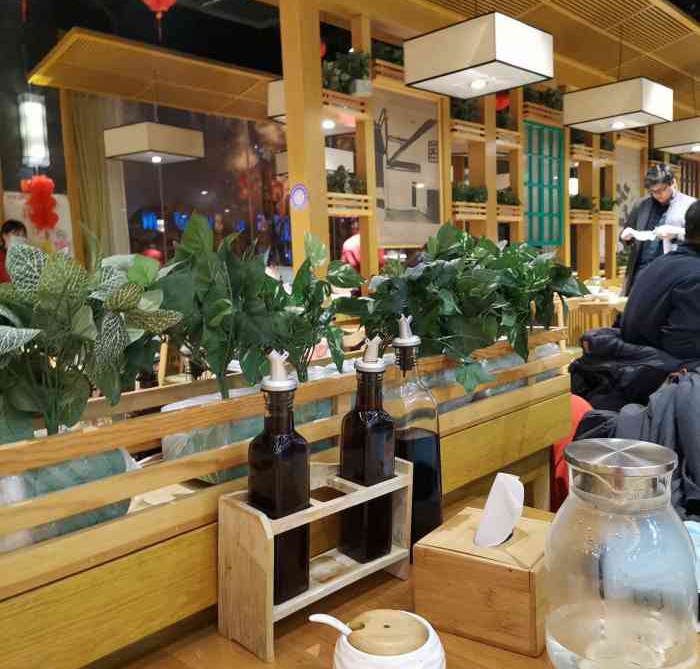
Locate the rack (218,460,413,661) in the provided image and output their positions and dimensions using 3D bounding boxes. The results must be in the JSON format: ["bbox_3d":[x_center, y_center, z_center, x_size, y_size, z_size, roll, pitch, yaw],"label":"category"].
[{"bbox_3d":[-0.034,0.234,0.781,0.084,0.143,0.217,5,8,43],"label":"rack"}]

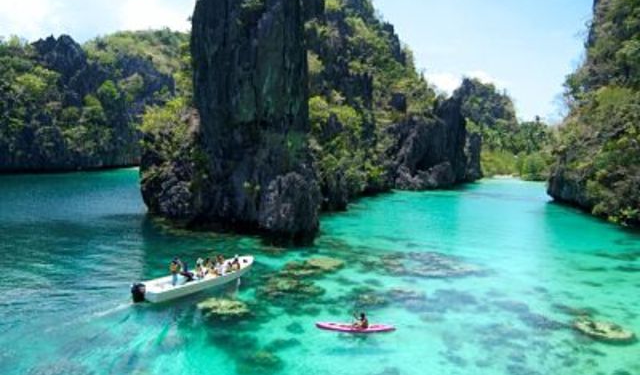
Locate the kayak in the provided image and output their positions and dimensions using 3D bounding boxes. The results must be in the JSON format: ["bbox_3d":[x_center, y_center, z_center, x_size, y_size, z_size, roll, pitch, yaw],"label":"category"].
[{"bbox_3d":[1.800,7.009,24.236,3.950,0.340,0.700,1,6,6],"label":"kayak"}]

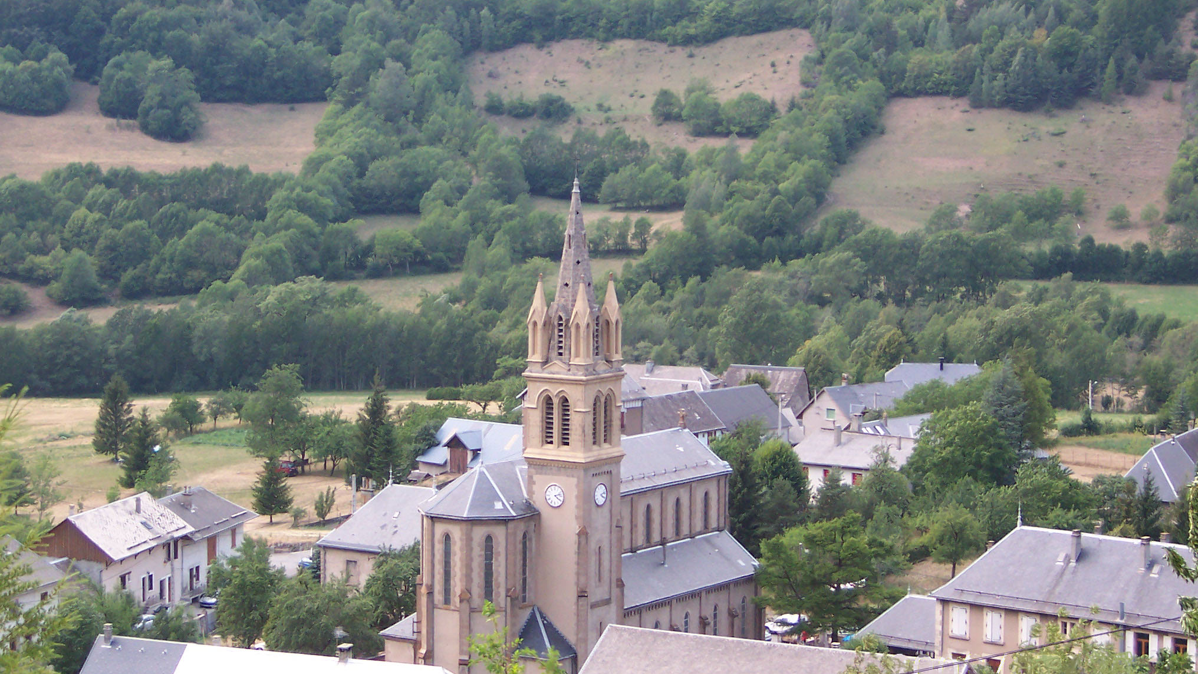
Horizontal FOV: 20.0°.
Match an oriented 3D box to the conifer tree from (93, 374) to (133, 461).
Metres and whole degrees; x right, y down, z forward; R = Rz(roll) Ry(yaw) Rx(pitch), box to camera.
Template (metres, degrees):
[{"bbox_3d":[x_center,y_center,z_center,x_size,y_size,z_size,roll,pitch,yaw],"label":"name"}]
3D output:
[{"bbox_3d":[-56.340,9.381,393.000,4.770,9.980,4.770,0,6,0],"label":"conifer tree"}]

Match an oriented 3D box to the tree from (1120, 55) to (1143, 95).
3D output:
[{"bbox_3d":[122.474,-60.268,780.000,5.380,9.260,5.380,0,6,0],"label":"tree"}]

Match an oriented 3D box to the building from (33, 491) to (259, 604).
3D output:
[{"bbox_3d":[-40.200,17.880,295.700,10.000,8.550,31.500,2,6,15],"label":"building"}]

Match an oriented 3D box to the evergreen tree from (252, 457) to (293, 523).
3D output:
[{"bbox_3d":[-33.467,15.749,348.000,4.230,6.820,4.230,0,6,0],"label":"evergreen tree"}]

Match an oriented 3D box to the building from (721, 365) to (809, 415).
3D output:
[{"bbox_3d":[20.932,7.403,419.551,11.500,8.700,7.500,4,7,35],"label":"building"}]

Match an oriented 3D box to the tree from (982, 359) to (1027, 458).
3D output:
[{"bbox_3d":[45.320,8.390,378.000,5.200,12.230,5.200,1,6,0],"label":"tree"}]

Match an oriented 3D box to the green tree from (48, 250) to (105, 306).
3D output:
[{"bbox_3d":[-88.540,-10.000,575.000,9.600,9.630,9.600,1,6,0],"label":"green tree"}]

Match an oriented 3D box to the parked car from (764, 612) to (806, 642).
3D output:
[{"bbox_3d":[15.877,24.644,288.272,1.750,1.500,4.150,4,7,34],"label":"parked car"}]

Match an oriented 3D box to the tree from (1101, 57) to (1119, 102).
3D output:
[{"bbox_3d":[117.523,-59.300,780.000,4.090,10.330,4.090,0,6,0],"label":"tree"}]

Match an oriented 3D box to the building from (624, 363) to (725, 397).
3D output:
[{"bbox_3d":[8.920,7.261,421.561,12.500,8.500,8.500,3,6,24],"label":"building"}]

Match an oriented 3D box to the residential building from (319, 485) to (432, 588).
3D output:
[{"bbox_3d":[-15.700,17.820,287.700,13.800,9.930,9.100,5,7,35],"label":"residential building"}]

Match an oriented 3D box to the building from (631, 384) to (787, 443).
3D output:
[{"bbox_3d":[11.300,10.850,364.000,9.400,9.400,21.000,5,7,38],"label":"building"}]

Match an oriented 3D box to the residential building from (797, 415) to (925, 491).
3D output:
[{"bbox_3d":[26.700,14.210,338.500,16.000,8.000,8.500,6,8,43],"label":"residential building"}]

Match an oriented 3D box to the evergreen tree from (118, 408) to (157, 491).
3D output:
[{"bbox_3d":[-47.840,11.750,352.000,4.300,8.780,4.300,1,6,0],"label":"evergreen tree"}]

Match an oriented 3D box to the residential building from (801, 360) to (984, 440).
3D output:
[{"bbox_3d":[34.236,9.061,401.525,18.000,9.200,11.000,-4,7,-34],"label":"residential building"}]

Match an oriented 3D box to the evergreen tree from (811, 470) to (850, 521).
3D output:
[{"bbox_3d":[22.700,15.880,331.000,3.800,6.070,3.800,1,6,0],"label":"evergreen tree"}]

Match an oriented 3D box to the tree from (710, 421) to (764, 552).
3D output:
[{"bbox_3d":[12.500,14.500,305.000,5.000,13.700,5.000,1,6,0],"label":"tree"}]

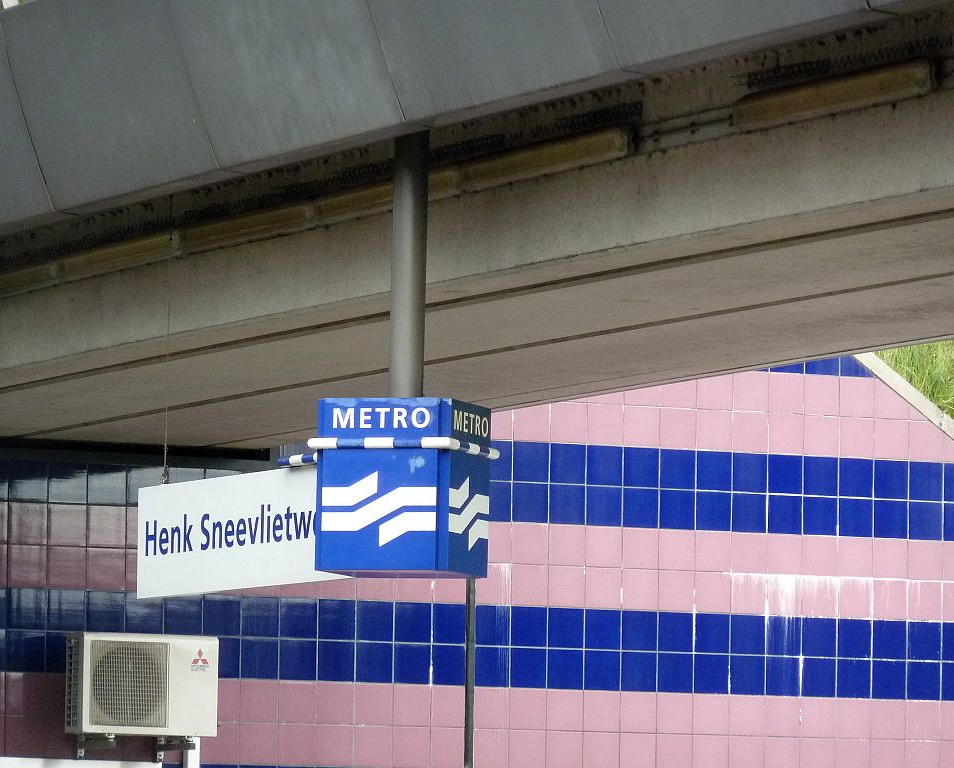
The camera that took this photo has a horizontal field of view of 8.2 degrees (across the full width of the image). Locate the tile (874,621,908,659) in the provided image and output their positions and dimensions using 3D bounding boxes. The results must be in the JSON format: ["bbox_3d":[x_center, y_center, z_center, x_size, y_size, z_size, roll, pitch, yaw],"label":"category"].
[{"bbox_3d":[2.446,1.520,39.521,0.237,0.237,0.012,3,-5,-27],"label":"tile"}]

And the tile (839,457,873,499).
[{"bbox_3d":[2.212,0.550,38.874,0.233,0.230,0.012,3,-5,-27],"label":"tile"}]

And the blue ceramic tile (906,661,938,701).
[{"bbox_3d":[2.677,1.780,39.913,0.230,0.230,0.012,3,-5,-26],"label":"blue ceramic tile"}]

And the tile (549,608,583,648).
[{"bbox_3d":[0.516,1.422,38.790,0.232,0.232,0.010,3,-5,-26],"label":"tile"}]

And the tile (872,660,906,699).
[{"bbox_3d":[2.456,1.767,39.707,0.232,0.232,0.010,3,-5,-26],"label":"tile"}]

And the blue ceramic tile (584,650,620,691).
[{"bbox_3d":[0.720,1.647,38.243,0.227,0.223,0.010,3,-5,-26],"label":"blue ceramic tile"}]

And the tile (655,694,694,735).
[{"bbox_3d":[1.131,1.894,38.238,0.233,0.230,0.012,3,-5,-27],"label":"tile"}]

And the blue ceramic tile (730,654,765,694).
[{"bbox_3d":[1.596,1.716,39.322,0.234,0.234,0.010,3,-5,-26],"label":"blue ceramic tile"}]

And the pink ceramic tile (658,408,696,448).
[{"bbox_3d":[1.173,0.260,38.951,0.237,0.237,0.012,3,-5,-27],"label":"pink ceramic tile"}]

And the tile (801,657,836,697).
[{"bbox_3d":[2.036,1.752,39.741,0.236,0.236,0.010,3,-5,-26],"label":"tile"}]

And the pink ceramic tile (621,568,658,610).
[{"bbox_3d":[0.958,1.213,39.259,0.236,0.236,0.010,3,-5,-26],"label":"pink ceramic tile"}]

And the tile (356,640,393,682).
[{"bbox_3d":[-0.593,1.602,38.238,0.232,0.232,0.010,3,-5,-26],"label":"tile"}]

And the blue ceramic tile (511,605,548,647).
[{"bbox_3d":[0.297,1.401,38.414,0.237,0.237,0.012,3,-5,-27],"label":"blue ceramic tile"}]

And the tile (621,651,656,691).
[{"bbox_3d":[0.944,1.679,39.000,0.234,0.234,0.010,3,-5,-26],"label":"tile"}]

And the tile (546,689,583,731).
[{"bbox_3d":[0.507,1.896,38.767,0.234,0.234,0.010,3,-5,-26],"label":"tile"}]

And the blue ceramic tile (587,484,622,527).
[{"bbox_3d":[0.738,0.712,38.969,0.234,0.234,0.010,3,-5,-26],"label":"blue ceramic tile"}]

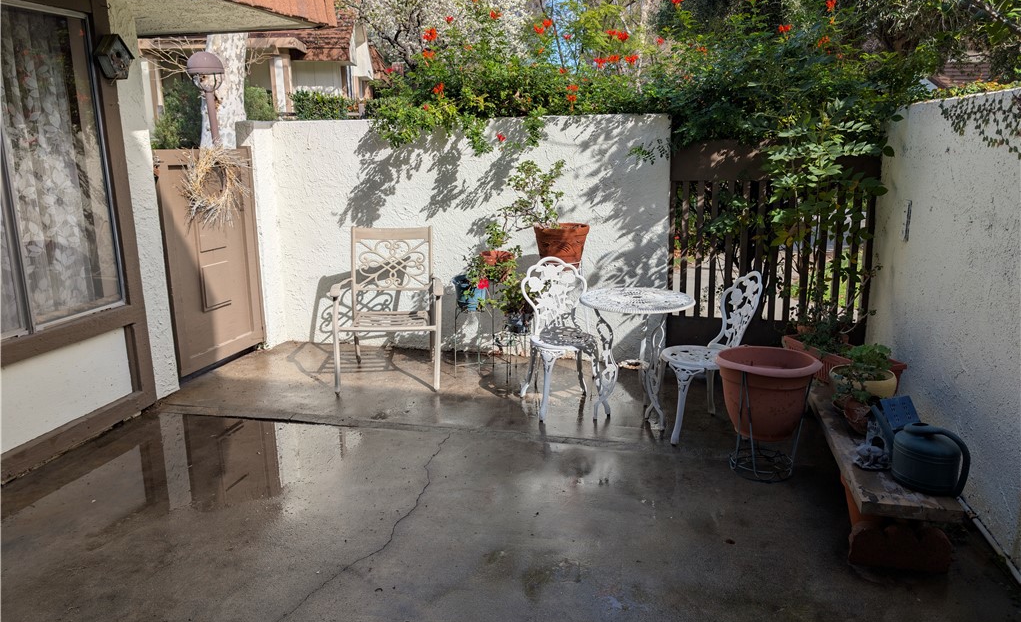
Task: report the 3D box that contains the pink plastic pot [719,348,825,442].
[{"bbox_3d":[1.183,0.391,3.274,0.455,0.340,0.455,3,14,14],"label":"pink plastic pot"}]

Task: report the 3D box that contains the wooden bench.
[{"bbox_3d":[1.547,0.637,3.124,0.330,0.280,1.500,3,14,14],"label":"wooden bench"}]

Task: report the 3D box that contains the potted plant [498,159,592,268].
[{"bbox_3d":[0.207,-0.574,4.317,0.560,0.680,0.420,3,14,14],"label":"potted plant"}]

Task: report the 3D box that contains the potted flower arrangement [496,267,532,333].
[{"bbox_3d":[0.046,-0.065,4.484,0.280,0.425,0.270,0,14,0],"label":"potted flower arrangement"}]

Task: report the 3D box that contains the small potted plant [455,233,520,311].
[{"bbox_3d":[-0.147,-0.238,4.459,0.430,0.505,0.330,3,14,14],"label":"small potted plant"}]

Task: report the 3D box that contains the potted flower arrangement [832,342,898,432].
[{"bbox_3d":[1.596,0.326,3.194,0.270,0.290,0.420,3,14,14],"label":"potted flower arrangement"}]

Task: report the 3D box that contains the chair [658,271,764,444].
[{"bbox_3d":[1.014,0.215,3.662,0.460,0.830,0.400,-3,14,-10],"label":"chair"}]

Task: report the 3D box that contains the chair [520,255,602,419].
[{"bbox_3d":[0.294,0.135,4.004,0.400,0.830,0.460,-3,14,-10],"label":"chair"}]

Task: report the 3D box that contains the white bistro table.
[{"bbox_3d":[0.673,0.265,3.809,0.600,0.667,0.600,3,14,14],"label":"white bistro table"}]

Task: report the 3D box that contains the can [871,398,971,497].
[{"bbox_3d":[1.504,0.503,2.608,0.180,0.225,0.360,-11,17,-36],"label":"can"}]

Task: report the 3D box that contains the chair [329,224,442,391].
[{"bbox_3d":[-0.771,-0.029,4.503,0.620,0.925,0.670,-1,14,-4],"label":"chair"}]

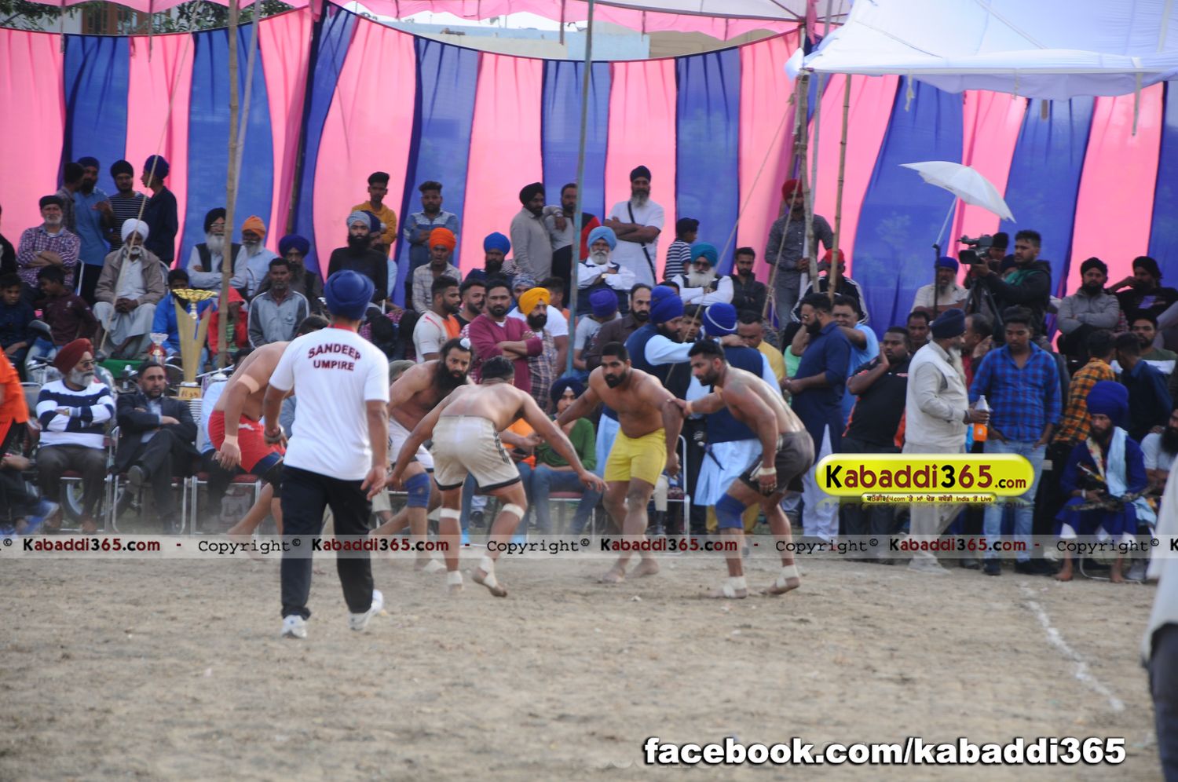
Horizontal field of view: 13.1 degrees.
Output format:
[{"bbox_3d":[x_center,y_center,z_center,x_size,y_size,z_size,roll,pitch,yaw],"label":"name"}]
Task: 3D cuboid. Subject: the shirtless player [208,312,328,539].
[{"bbox_3d":[-2.076,0.306,33.500,0.800,1.604,0.650,2,1,38],"label":"shirtless player"}]

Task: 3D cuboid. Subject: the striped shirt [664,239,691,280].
[{"bbox_3d":[0.834,-1.156,47.200,0.210,0.490,0.350,2,1,-37],"label":"striped shirt"}]

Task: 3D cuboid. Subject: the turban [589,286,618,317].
[{"bbox_3d":[0.116,-0.699,40.400,0.240,0.220,0.220,1,1,-39],"label":"turban"}]

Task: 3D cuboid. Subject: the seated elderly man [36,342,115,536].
[{"bbox_3d":[-3.570,0.310,35.600,0.540,1.350,0.780,2,1,-7],"label":"seated elderly man"}]

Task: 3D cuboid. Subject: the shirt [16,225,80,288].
[{"bbox_3d":[-4.542,-1.121,43.100,0.540,0.580,0.360,2,1,-6],"label":"shirt"}]

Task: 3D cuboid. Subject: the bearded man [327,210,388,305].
[{"bbox_3d":[-2.030,-0.940,45.000,0.550,1.300,0.780,2,1,-2],"label":"bearded man"}]

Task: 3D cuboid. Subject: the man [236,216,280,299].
[{"bbox_3d":[-2.888,-0.854,44.008,0.520,1.300,0.720,2,1,14],"label":"man"}]

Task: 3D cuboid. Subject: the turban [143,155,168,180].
[{"bbox_3d":[-4.072,-2.105,48.300,0.245,0.230,0.215,2,1,-12],"label":"turban"}]

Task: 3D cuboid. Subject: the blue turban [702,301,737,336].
[{"bbox_3d":[0.912,-0.504,35.800,0.235,0.235,0.250,2,1,-34],"label":"blue turban"}]

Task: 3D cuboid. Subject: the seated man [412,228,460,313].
[{"bbox_3d":[-1.395,-0.859,46.700,0.480,1.280,0.720,2,1,-3],"label":"seated man"}]

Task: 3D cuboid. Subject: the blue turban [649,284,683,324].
[{"bbox_3d":[0.551,-0.620,36.600,0.250,0.270,0.230,2,1,18],"label":"blue turban"}]

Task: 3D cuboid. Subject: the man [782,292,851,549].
[{"bbox_3d":[1.607,0.206,36.500,0.420,1.807,0.520,1,1,-21],"label":"man"}]

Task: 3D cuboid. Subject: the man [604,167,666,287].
[{"bbox_3d":[0.372,-1.040,44.011,0.520,1.780,0.360,2,1,5],"label":"man"}]

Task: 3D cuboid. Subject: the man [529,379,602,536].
[{"bbox_3d":[-0.165,0.510,36.900,0.520,1.211,0.750,2,1,3],"label":"man"}]

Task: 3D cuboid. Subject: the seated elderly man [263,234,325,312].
[{"bbox_3d":[-2.611,-0.739,45.000,0.570,1.300,0.750,2,1,-3],"label":"seated elderly man"}]

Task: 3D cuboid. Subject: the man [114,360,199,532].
[{"bbox_3d":[-3.055,0.386,36.200,0.600,1.220,0.880,2,1,-7],"label":"man"}]

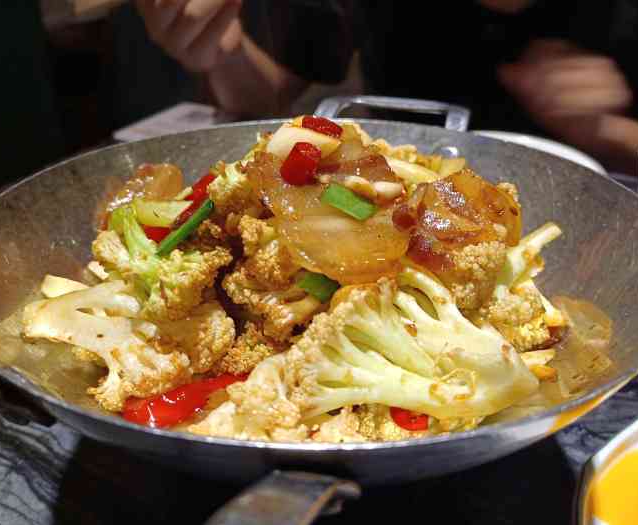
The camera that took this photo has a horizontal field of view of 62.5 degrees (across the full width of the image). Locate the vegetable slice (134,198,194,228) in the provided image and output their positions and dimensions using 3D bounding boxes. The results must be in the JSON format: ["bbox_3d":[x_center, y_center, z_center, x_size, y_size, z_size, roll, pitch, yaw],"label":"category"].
[{"bbox_3d":[-0.072,-0.023,0.242,0.028,0.011,0.011,0,29,0],"label":"vegetable slice"}]

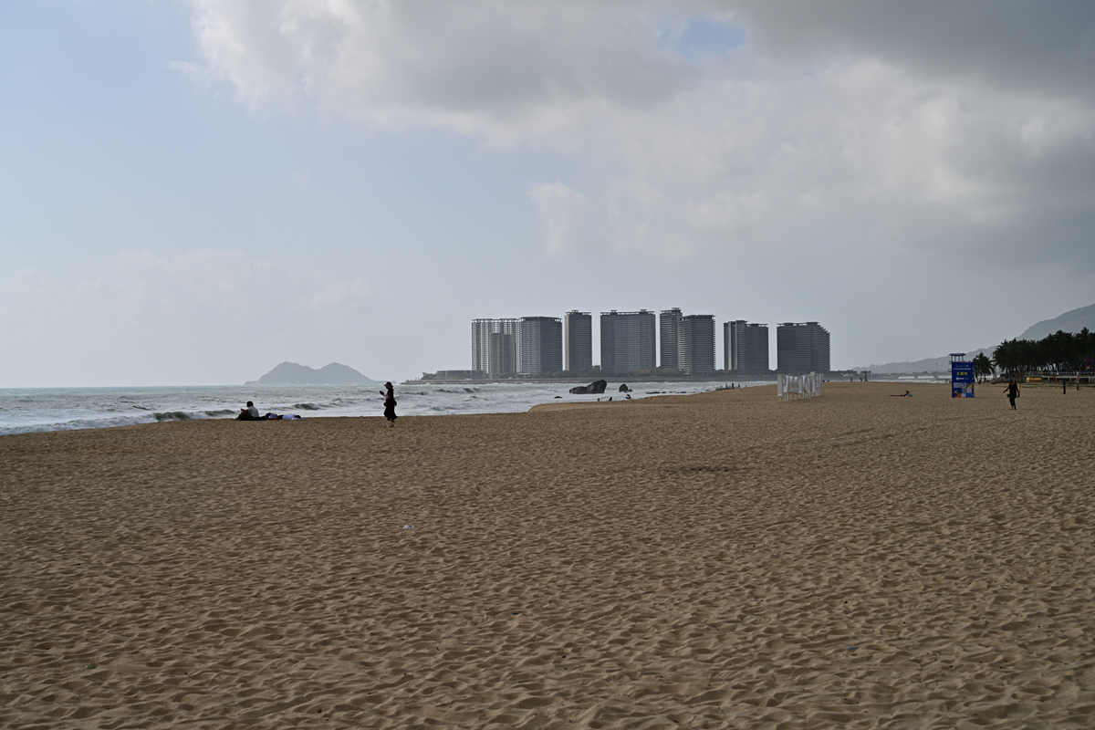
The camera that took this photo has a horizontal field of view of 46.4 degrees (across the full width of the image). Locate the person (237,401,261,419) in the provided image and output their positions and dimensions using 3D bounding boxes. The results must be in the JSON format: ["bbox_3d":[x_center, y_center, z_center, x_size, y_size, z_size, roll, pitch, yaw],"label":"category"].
[{"bbox_3d":[-13.147,2.022,56.000,1.050,0.844,0.520,-1,-1,10],"label":"person"}]

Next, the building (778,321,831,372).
[{"bbox_3d":[425.545,-28.016,2120.000,82.000,84.806,38.000,-1,-1,14],"label":"building"}]

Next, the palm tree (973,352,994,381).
[{"bbox_3d":[122.923,0.643,360.000,6.000,8.383,6.000,-1,-1,19],"label":"palm tree"}]

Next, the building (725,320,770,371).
[{"bbox_3d":[326.213,-28.740,2090.000,56.000,87.338,40.000,0,-1,-25],"label":"building"}]

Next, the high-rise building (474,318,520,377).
[{"bbox_3d":[-82.661,-27.181,2085.000,77.000,96.066,22.000,-1,-1,-10],"label":"high-rise building"}]

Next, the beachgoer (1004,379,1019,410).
[{"bbox_3d":[25.616,1.639,70.500,0.800,1.687,0.500,-1,-1,21],"label":"beachgoer"}]

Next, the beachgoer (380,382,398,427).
[{"bbox_3d":[-5.743,1.432,46.300,0.640,1.640,0.500,-1,-1,-6],"label":"beachgoer"}]

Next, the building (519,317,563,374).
[{"bbox_3d":[-9.542,-28.992,2055.000,42.000,96.152,60.000,-1,-1,24],"label":"building"}]

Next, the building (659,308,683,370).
[{"bbox_3d":[200.246,-38.353,2065.000,17.000,107.683,40.000,0,-1,-42],"label":"building"}]

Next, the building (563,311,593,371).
[{"bbox_3d":[51.247,-36.174,2110.000,40.000,107.015,22.000,0,-1,-20],"label":"building"}]

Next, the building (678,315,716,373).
[{"bbox_3d":[233.486,-31.274,1990.000,38.000,93.821,52.000,0,-1,-18],"label":"building"}]

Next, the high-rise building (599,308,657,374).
[{"bbox_3d":[134.237,-36.260,2115.000,89.000,108.779,25.000,-1,-1,17],"label":"high-rise building"}]

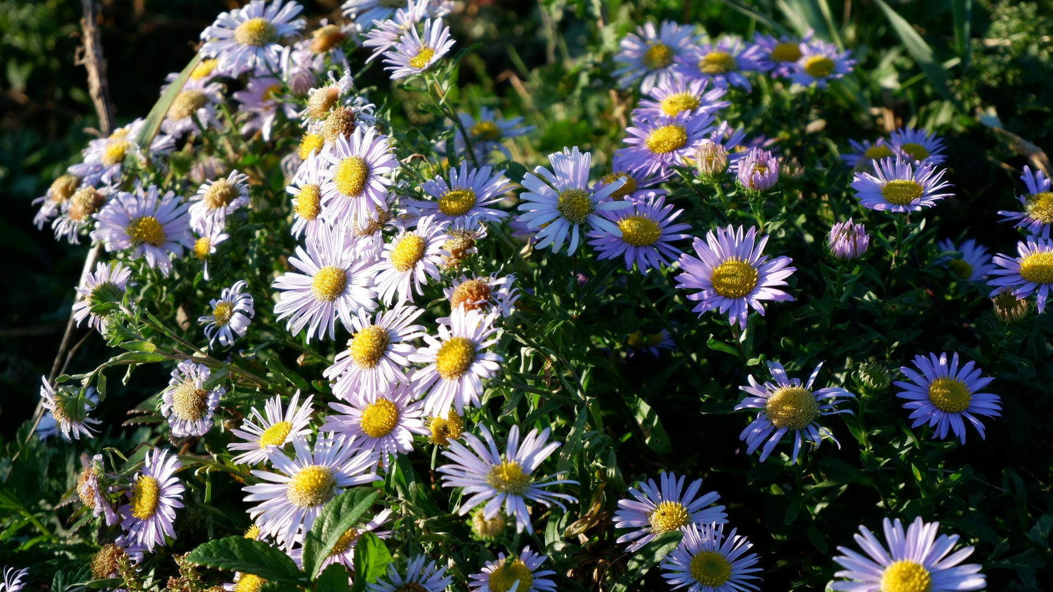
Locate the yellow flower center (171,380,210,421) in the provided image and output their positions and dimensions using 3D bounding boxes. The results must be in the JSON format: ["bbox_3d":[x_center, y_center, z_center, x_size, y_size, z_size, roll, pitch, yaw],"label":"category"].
[{"bbox_3d":[-0.120,0.038,0.680,0.015,0.015,0.008,-10,-13,10],"label":"yellow flower center"}]

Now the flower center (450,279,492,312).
[{"bbox_3d":[-0.020,0.000,0.680,0.014,0.007,0.014,18,69,31],"label":"flower center"}]

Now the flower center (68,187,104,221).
[{"bbox_3d":[-0.176,-0.037,0.760,0.014,0.009,0.014,-15,55,15],"label":"flower center"}]

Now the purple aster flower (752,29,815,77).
[{"bbox_3d":[0.118,-0.109,0.860,0.029,0.010,0.029,0,41,0],"label":"purple aster flower"}]

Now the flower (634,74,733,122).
[{"bbox_3d":[0.065,-0.079,0.790,0.040,0.014,0.040,-7,40,7],"label":"flower"}]

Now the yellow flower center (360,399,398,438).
[{"bbox_3d":[-0.053,0.044,0.680,0.015,0.007,0.015,-4,69,4],"label":"yellow flower center"}]

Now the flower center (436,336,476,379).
[{"bbox_3d":[-0.026,0.022,0.680,0.015,0.007,0.015,-7,67,16],"label":"flower center"}]

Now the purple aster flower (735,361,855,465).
[{"bbox_3d":[0.091,0.040,0.645,0.040,0.013,0.040,0,60,0],"label":"purple aster flower"}]

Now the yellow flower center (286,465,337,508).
[{"bbox_3d":[-0.066,0.059,0.583,0.015,0.007,0.015,-11,59,3],"label":"yellow flower center"}]

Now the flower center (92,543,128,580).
[{"bbox_3d":[-0.125,0.080,0.570,0.011,0.006,0.011,24,78,41],"label":"flower center"}]

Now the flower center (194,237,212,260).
[{"bbox_3d":[-0.116,-0.017,0.680,0.008,0.008,0.004,26,6,43],"label":"flower center"}]

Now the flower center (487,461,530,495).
[{"bbox_3d":[-0.006,0.057,0.600,0.013,0.006,0.013,-3,57,-5],"label":"flower center"}]

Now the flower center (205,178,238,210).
[{"bbox_3d":[-0.132,-0.044,0.819,0.015,0.007,0.015,-20,48,6],"label":"flower center"}]

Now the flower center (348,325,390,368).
[{"bbox_3d":[-0.057,0.018,0.693,0.015,0.007,0.015,-9,63,19],"label":"flower center"}]

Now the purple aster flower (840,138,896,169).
[{"bbox_3d":[0.172,-0.070,0.930,0.037,0.013,0.037,0,34,0],"label":"purple aster flower"}]

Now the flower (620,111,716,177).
[{"bbox_3d":[0.058,-0.062,0.777,0.040,0.013,0.040,-9,44,3],"label":"flower"}]

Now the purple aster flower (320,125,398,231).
[{"bbox_3d":[-0.061,-0.043,0.690,0.037,0.037,0.012,23,-1,37],"label":"purple aster flower"}]

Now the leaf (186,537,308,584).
[{"bbox_3d":[-0.080,0.075,0.535,0.035,0.006,0.018,9,37,7],"label":"leaf"}]

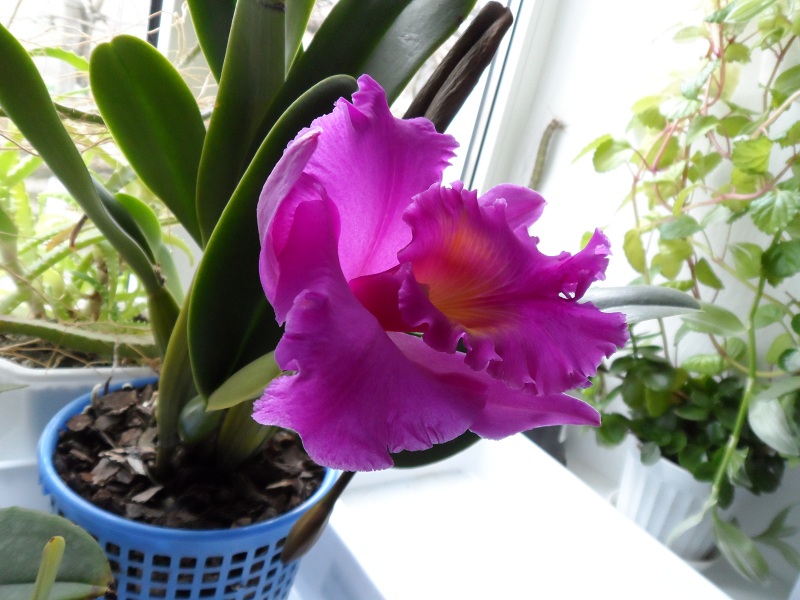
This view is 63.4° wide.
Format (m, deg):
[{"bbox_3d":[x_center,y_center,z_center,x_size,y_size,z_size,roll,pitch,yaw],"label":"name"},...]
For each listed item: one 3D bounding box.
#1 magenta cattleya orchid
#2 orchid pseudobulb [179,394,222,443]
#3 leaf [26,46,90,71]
[{"bbox_3d":[0.015,-0.011,0.272,0.138,0.148,0.105,-1,23,-35],"label":"magenta cattleya orchid"},{"bbox_3d":[-0.103,0.062,0.337,0.022,0.027,0.021,17,18,-13],"label":"orchid pseudobulb"},{"bbox_3d":[-0.294,-0.209,0.560,0.070,0.025,0.018,11,19,-6],"label":"leaf"}]

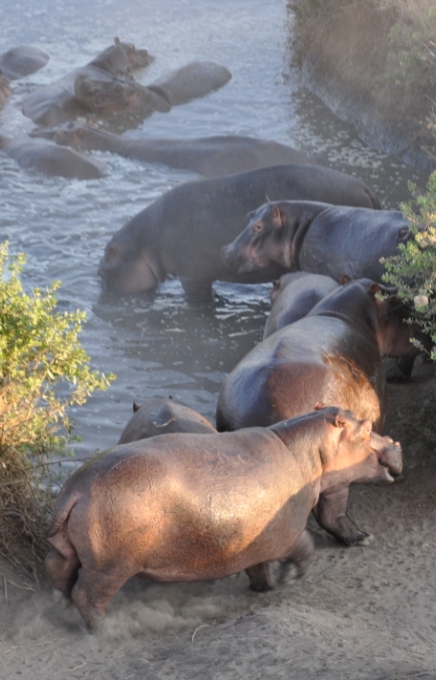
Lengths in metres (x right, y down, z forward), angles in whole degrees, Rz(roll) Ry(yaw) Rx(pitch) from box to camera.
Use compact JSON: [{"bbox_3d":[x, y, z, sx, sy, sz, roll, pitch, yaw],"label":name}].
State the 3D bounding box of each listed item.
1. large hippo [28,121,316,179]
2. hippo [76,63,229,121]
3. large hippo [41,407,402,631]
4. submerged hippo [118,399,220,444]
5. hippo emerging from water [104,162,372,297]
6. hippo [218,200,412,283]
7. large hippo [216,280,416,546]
[{"bbox_3d":[-0.508,-1.787,32.595,3.300,1.350,1.200,7,25,15],"label":"large hippo"},{"bbox_3d":[-0.867,-2.885,34.693,2.350,1.150,0.950,-12,27,-25],"label":"hippo"},{"bbox_3d":[0.021,1.421,21.763,3.000,1.420,1.200,-8,25,-18],"label":"large hippo"},{"bbox_3d":[-0.405,1.102,24.569,0.980,1.150,2.300,-10,26,-22],"label":"submerged hippo"},{"bbox_3d":[0.229,-1.144,29.491,3.100,1.420,1.200,-5,24,-10],"label":"hippo emerging from water"},{"bbox_3d":[1.446,-0.788,27.586,2.900,1.400,1.150,-6,25,-13],"label":"hippo"},{"bbox_3d":[0.966,0.651,23.738,1.250,1.480,2.850,11,26,23],"label":"large hippo"}]

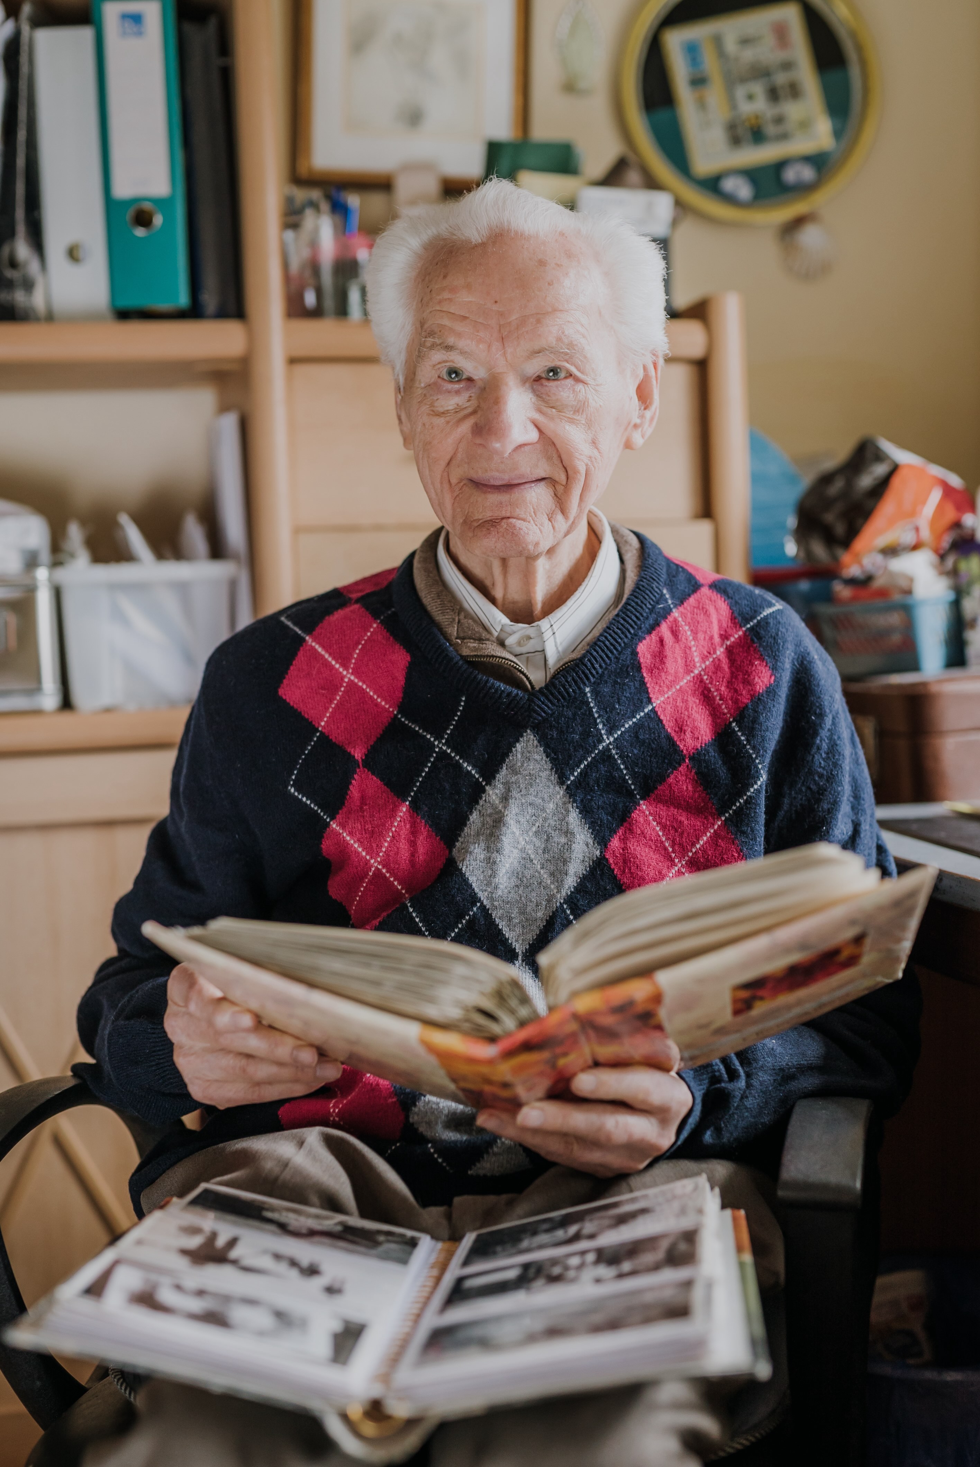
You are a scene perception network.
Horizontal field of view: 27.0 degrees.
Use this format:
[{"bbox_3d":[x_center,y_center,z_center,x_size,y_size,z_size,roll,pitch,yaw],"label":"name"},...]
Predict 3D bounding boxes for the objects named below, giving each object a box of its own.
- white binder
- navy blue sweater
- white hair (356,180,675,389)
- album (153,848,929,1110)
[{"bbox_3d":[-0.462,-0.596,2.315,0.066,0.315,0.283,-4,-1,-6],"label":"white binder"},{"bbox_3d":[0.008,0.105,1.410,0.585,0.490,0.370,-2,-1,2],"label":"navy blue sweater"},{"bbox_3d":[0.020,-0.298,1.420,0.210,0.165,0.195,-2,2,9],"label":"white hair"},{"bbox_3d":[0.038,0.163,1.218,0.440,0.115,0.245,-5,-20,5],"label":"album"}]

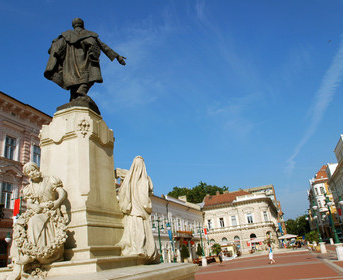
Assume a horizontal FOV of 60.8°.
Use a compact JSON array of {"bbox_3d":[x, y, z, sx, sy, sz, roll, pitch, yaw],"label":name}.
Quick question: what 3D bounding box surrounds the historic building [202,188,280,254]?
[{"bbox_3d":[17.684,19.639,70.555,17.500,14.500,14.000,-13,-22,18],"label":"historic building"}]

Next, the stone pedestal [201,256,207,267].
[{"bbox_3d":[4.011,14.766,35.500,0.700,1.200,0.700,-13,-22,18],"label":"stone pedestal"}]

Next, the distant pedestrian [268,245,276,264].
[{"bbox_3d":[8.901,10.174,26.000,0.650,1.660,0.500,-10,-22,11],"label":"distant pedestrian"}]

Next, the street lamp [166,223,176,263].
[{"bbox_3d":[-0.134,13.685,39.000,1.000,5.600,0.900,-13,-22,18],"label":"street lamp"}]

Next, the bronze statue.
[{"bbox_3d":[-2.519,-2.122,7.999,2.100,3.150,1.500,-9,-21,7],"label":"bronze statue"}]

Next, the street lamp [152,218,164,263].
[{"bbox_3d":[-1.202,9.290,27.000,1.300,3.900,1.300,-13,-22,18],"label":"street lamp"}]

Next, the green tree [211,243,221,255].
[{"bbox_3d":[6.162,14.899,40.000,1.500,1.900,1.500,-13,-22,18],"label":"green tree"}]

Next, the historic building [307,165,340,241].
[{"bbox_3d":[49.992,18.864,87.506,15.000,22.500,15.000,-13,-22,18],"label":"historic building"}]

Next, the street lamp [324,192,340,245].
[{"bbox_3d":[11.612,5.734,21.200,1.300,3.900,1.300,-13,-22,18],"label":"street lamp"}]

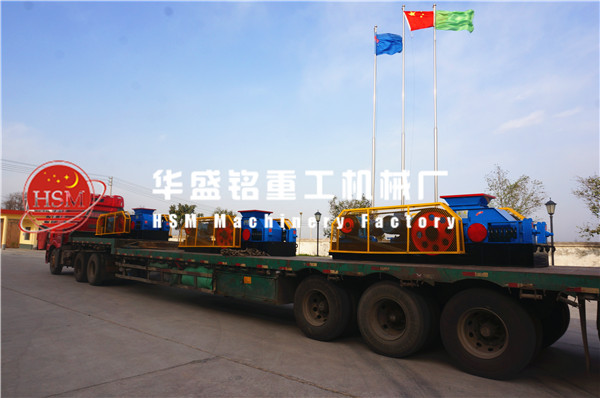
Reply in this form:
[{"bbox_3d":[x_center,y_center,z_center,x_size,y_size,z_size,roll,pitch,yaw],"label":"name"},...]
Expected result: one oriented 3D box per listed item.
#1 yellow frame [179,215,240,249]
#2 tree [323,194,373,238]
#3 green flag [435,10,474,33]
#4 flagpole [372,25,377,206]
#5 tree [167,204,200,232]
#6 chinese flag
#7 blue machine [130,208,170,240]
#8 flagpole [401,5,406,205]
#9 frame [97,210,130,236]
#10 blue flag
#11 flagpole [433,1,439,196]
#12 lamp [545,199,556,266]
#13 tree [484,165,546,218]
[{"bbox_3d":[-2.226,0.812,9.787,2.318,0.752,0.220,-4,-9,42],"label":"yellow frame"},{"bbox_3d":[2.768,1.957,22.221,3.000,4.454,3.000,-4,-9,42],"label":"tree"},{"bbox_3d":[6.568,-7.546,16.980,1.550,0.900,0.250,0,-7,16],"label":"green flag"},{"bbox_3d":[3.411,-2.290,18.230,0.150,12.000,0.150,-4,-9,42],"label":"flagpole"},{"bbox_3d":[-8.653,2.524,29.148,2.300,4.495,2.300,4,-7,-16],"label":"tree"},{"bbox_3d":[5.282,-7.868,17.654,1.400,1.000,0.300,0,-7,17],"label":"chinese flag"},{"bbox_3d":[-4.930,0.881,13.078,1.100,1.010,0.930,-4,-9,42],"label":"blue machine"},{"bbox_3d":[4.444,-2.501,17.182,0.140,12.385,0.140,0,-7,14],"label":"flagpole"},{"bbox_3d":[-6.476,0.860,13.847,2.400,0.770,0.240,-5,-10,44],"label":"frame"},{"bbox_3d":[4.082,-7.106,18.369,1.350,1.000,0.300,0,-7,12],"label":"blue flag"},{"bbox_3d":[5.544,-2.339,16.313,0.140,11.922,0.140,-1,-7,19],"label":"flagpole"},{"bbox_3d":[8.982,1.705,14.188,0.420,3.500,0.420,-4,-9,42],"label":"lamp"},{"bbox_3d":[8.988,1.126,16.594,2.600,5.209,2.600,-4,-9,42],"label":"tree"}]

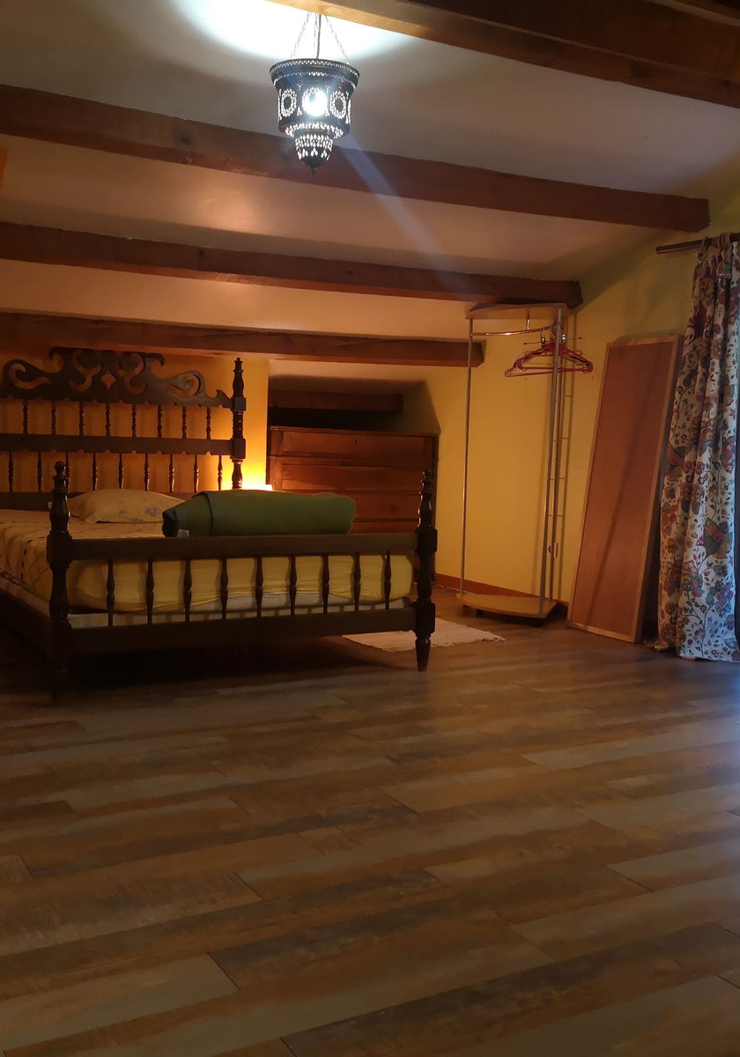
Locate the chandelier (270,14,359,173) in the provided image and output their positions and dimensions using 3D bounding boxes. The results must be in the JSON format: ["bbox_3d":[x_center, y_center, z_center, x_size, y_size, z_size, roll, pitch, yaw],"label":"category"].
[{"bbox_3d":[-0.180,-1.438,3.616,0.286,0.520,0.286,1,5,0],"label":"chandelier"}]

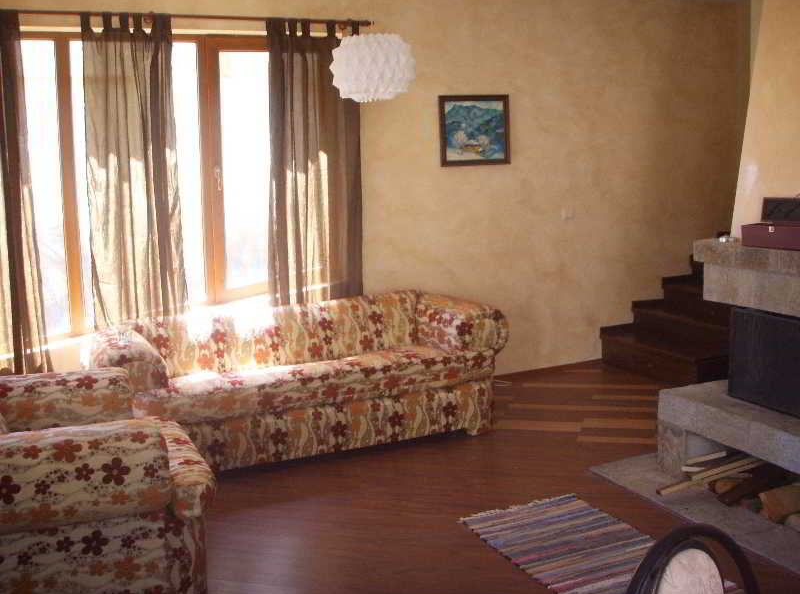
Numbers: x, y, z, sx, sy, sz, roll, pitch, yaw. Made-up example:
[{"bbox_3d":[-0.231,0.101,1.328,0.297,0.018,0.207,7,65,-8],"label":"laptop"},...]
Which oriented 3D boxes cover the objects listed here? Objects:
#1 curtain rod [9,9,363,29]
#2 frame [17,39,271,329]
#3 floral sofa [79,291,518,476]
[{"bbox_3d":[-0.994,-1.206,3.918,0.056,0.052,2.431,13,19,42],"label":"curtain rod"},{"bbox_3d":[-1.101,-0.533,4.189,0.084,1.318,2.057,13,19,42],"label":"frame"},{"bbox_3d":[-0.517,0.415,4.609,2.038,0.701,0.757,-6,15,-24],"label":"floral sofa"}]

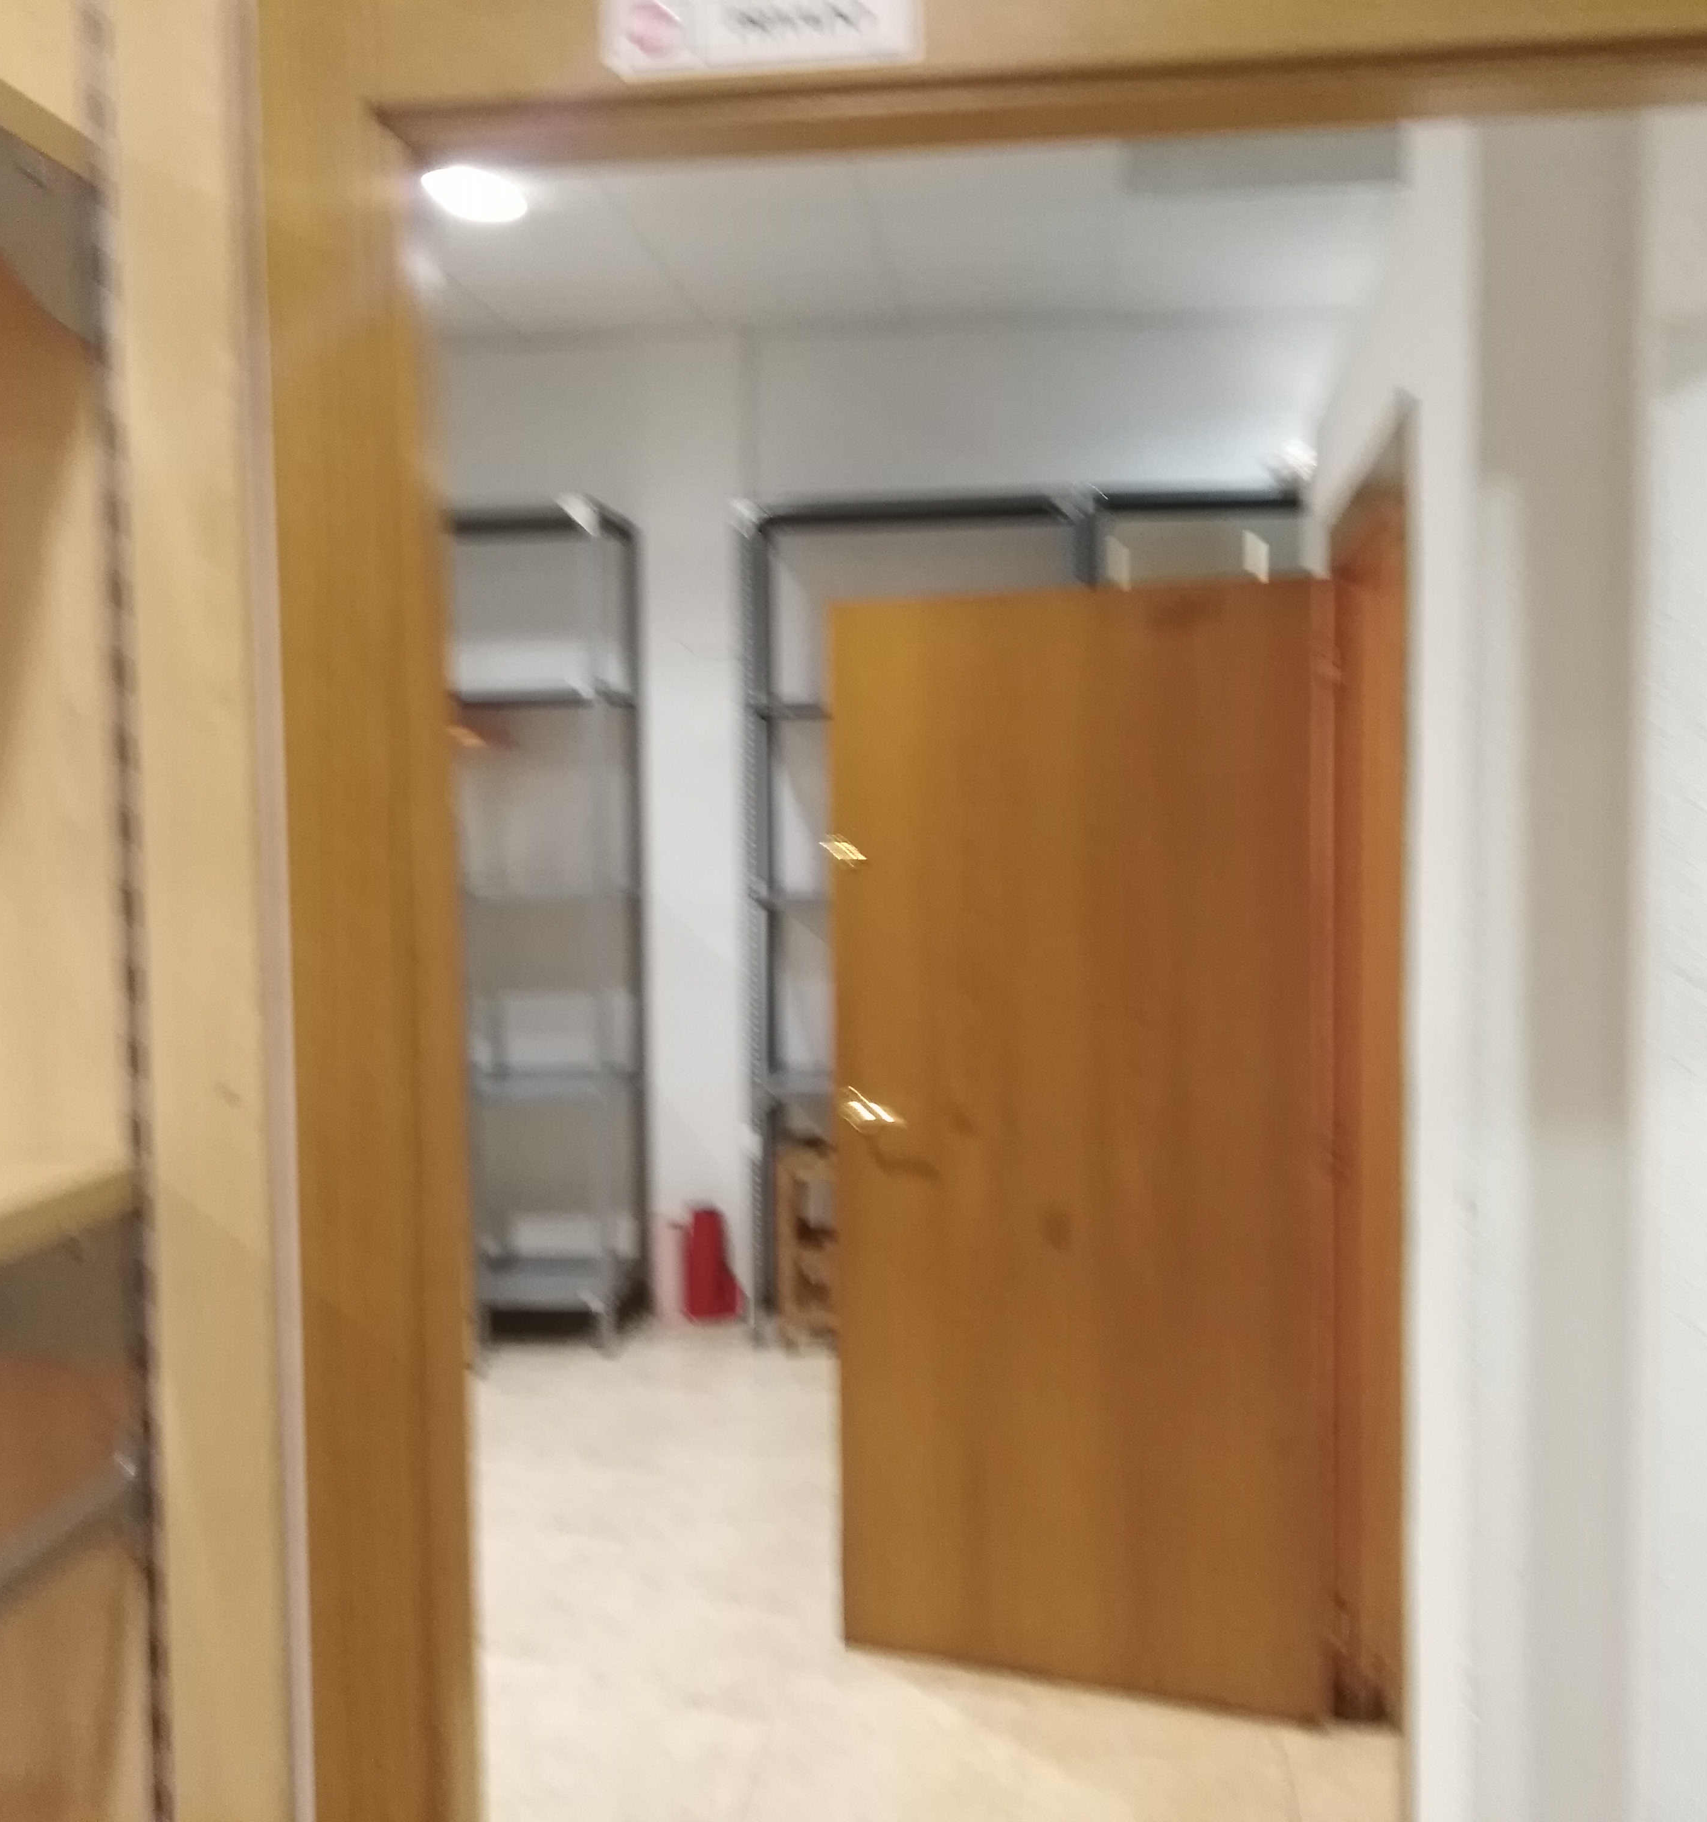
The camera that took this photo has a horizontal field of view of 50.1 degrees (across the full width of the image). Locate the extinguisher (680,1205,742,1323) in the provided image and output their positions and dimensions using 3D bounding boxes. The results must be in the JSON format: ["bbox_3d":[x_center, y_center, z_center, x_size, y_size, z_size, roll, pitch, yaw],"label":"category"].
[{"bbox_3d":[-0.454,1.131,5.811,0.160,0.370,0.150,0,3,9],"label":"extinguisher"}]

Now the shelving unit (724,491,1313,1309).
[{"bbox_3d":[0.623,0.041,5.651,1.900,2.530,0.400,0,3,9],"label":"shelving unit"}]

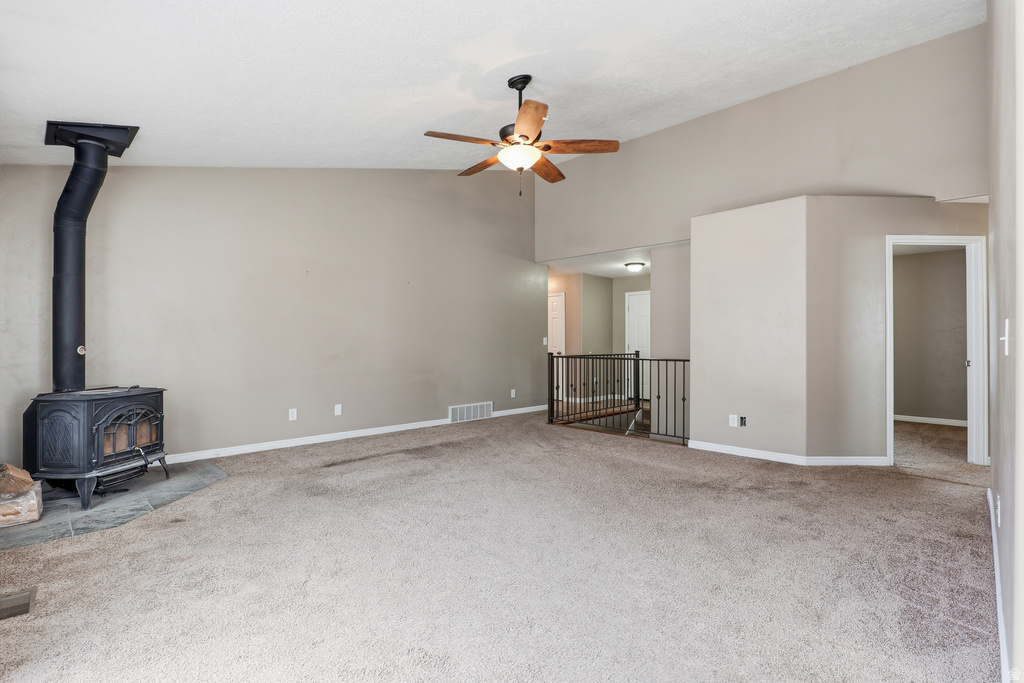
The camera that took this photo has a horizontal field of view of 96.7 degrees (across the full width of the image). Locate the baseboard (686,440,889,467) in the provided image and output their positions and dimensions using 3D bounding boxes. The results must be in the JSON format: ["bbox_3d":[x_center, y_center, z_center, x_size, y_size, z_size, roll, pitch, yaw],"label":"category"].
[{"bbox_3d":[2.579,1.091,4.366,1.710,0.083,0.325,0,0,25],"label":"baseboard"}]

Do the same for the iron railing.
[{"bbox_3d":[1.976,0.647,6.396,1.930,0.975,2.320,0,0,43],"label":"iron railing"}]

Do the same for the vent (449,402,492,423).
[{"bbox_3d":[-0.572,1.018,6.530,0.785,0.236,0.025,0,0,-42],"label":"vent"}]

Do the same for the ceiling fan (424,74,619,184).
[{"bbox_3d":[0.066,-1.655,3.470,1.400,0.740,1.400,0,0,0],"label":"ceiling fan"}]

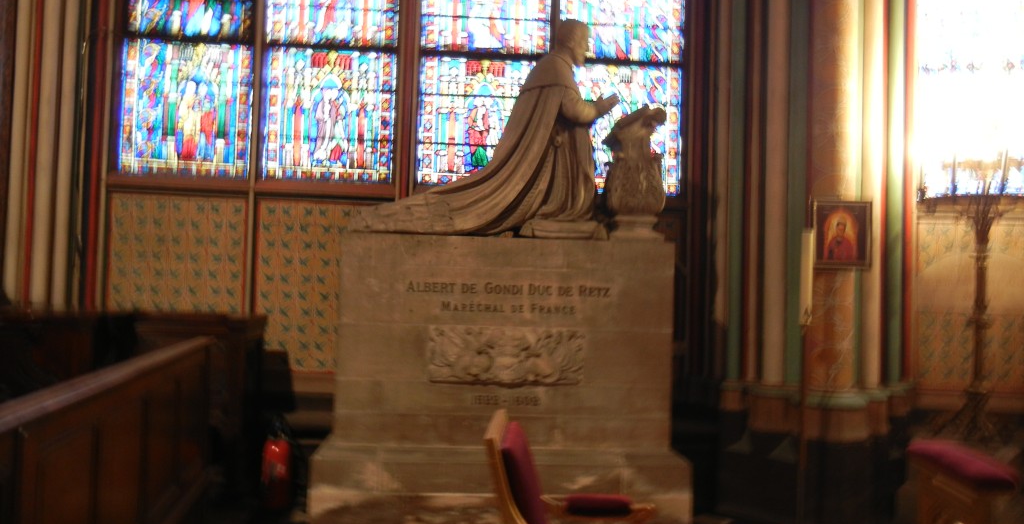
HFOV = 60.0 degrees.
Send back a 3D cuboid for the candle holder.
[{"bbox_3d":[2.906,0.341,5.650,0.580,1.660,0.520,2,-1,-3],"label":"candle holder"}]

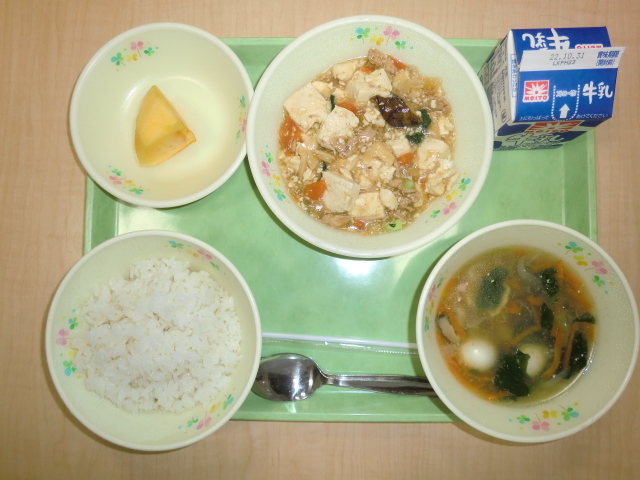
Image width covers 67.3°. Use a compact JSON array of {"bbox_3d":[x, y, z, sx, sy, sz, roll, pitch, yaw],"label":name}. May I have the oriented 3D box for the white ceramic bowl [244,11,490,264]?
[{"bbox_3d":[0.032,-0.064,0.328,0.154,0.050,0.154,0,86,1],"label":"white ceramic bowl"}]

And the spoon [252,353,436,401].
[{"bbox_3d":[0.031,0.099,0.332,0.162,0.019,0.034,4,86,1],"label":"spoon"}]

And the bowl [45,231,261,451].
[{"bbox_3d":[-0.102,0.063,0.320,0.132,0.051,0.132,0,86,1],"label":"bowl"}]

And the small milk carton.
[{"bbox_3d":[0.143,-0.097,0.311,0.057,0.086,0.057,-2,86,1],"label":"small milk carton"}]

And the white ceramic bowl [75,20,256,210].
[{"bbox_3d":[-0.102,-0.080,0.334,0.122,0.043,0.122,0,86,1],"label":"white ceramic bowl"}]

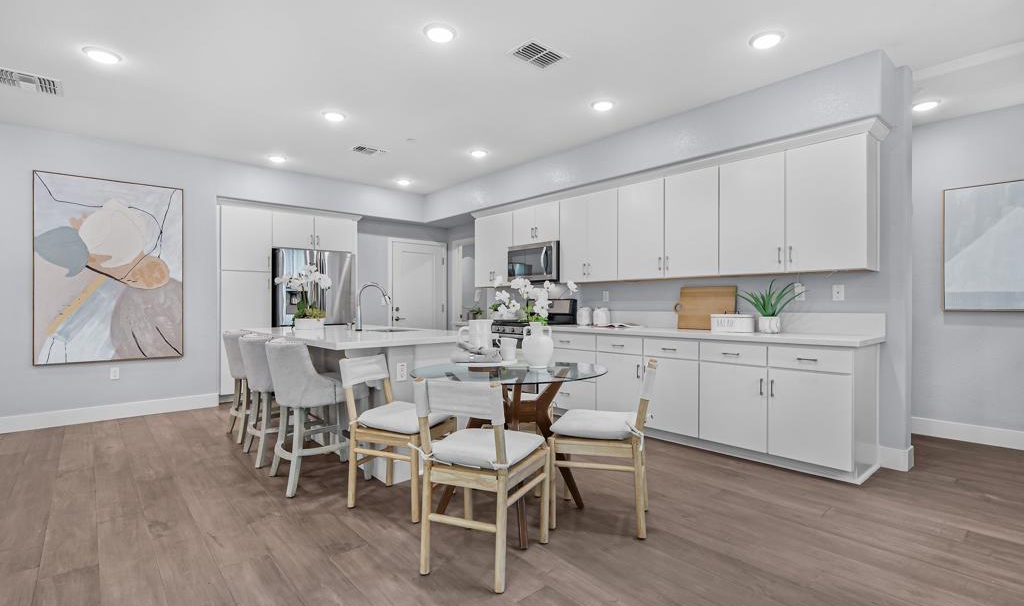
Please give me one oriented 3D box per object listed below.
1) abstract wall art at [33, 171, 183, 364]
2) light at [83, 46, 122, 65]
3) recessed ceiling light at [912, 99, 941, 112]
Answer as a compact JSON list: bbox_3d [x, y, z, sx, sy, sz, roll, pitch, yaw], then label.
[{"bbox_3d":[-3.943,-0.318,4.796,1.142,1.782,0.040,0,0,-41],"label":"abstract wall art"},{"bbox_3d":[-2.666,-1.597,3.147,0.211,0.030,0.211,0,0,-42],"label":"light"},{"bbox_3d":[3.199,-1.518,3.738,0.170,0.030,0.170,0,0,-42],"label":"recessed ceiling light"}]

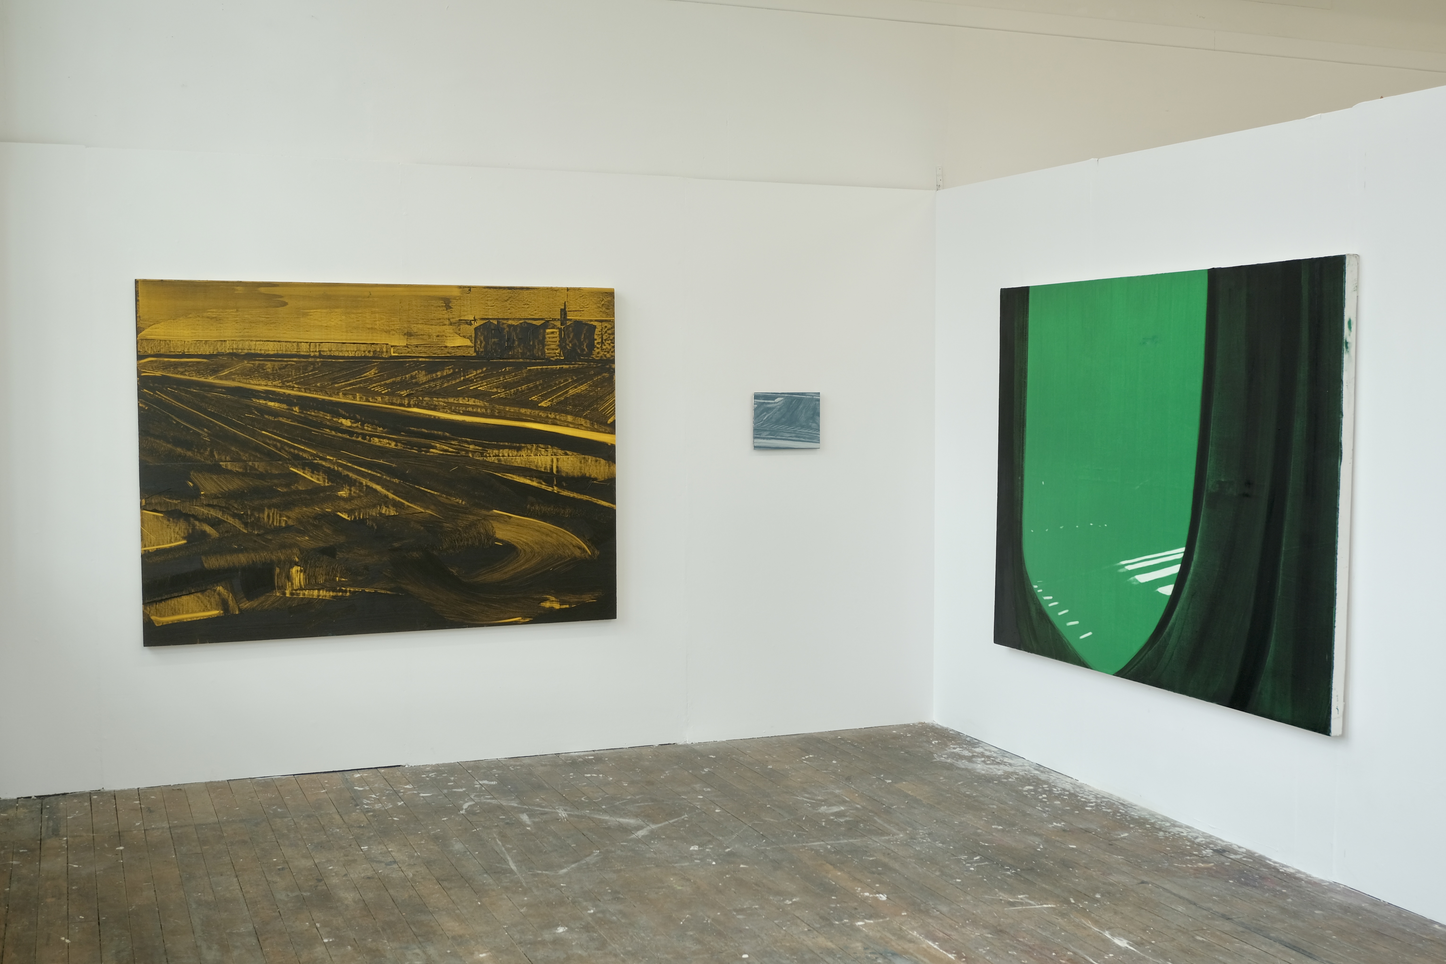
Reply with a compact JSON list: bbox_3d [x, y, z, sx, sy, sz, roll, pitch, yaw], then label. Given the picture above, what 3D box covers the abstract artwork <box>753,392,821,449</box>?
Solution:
[{"bbox_3d":[0.281,-0.269,7.105,0.318,0.252,0.022,-1,4,-21],"label":"abstract artwork"}]

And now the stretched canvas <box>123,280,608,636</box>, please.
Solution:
[{"bbox_3d":[-1.346,-0.091,6.485,1.897,1.402,0.040,-1,4,-21],"label":"stretched canvas"}]

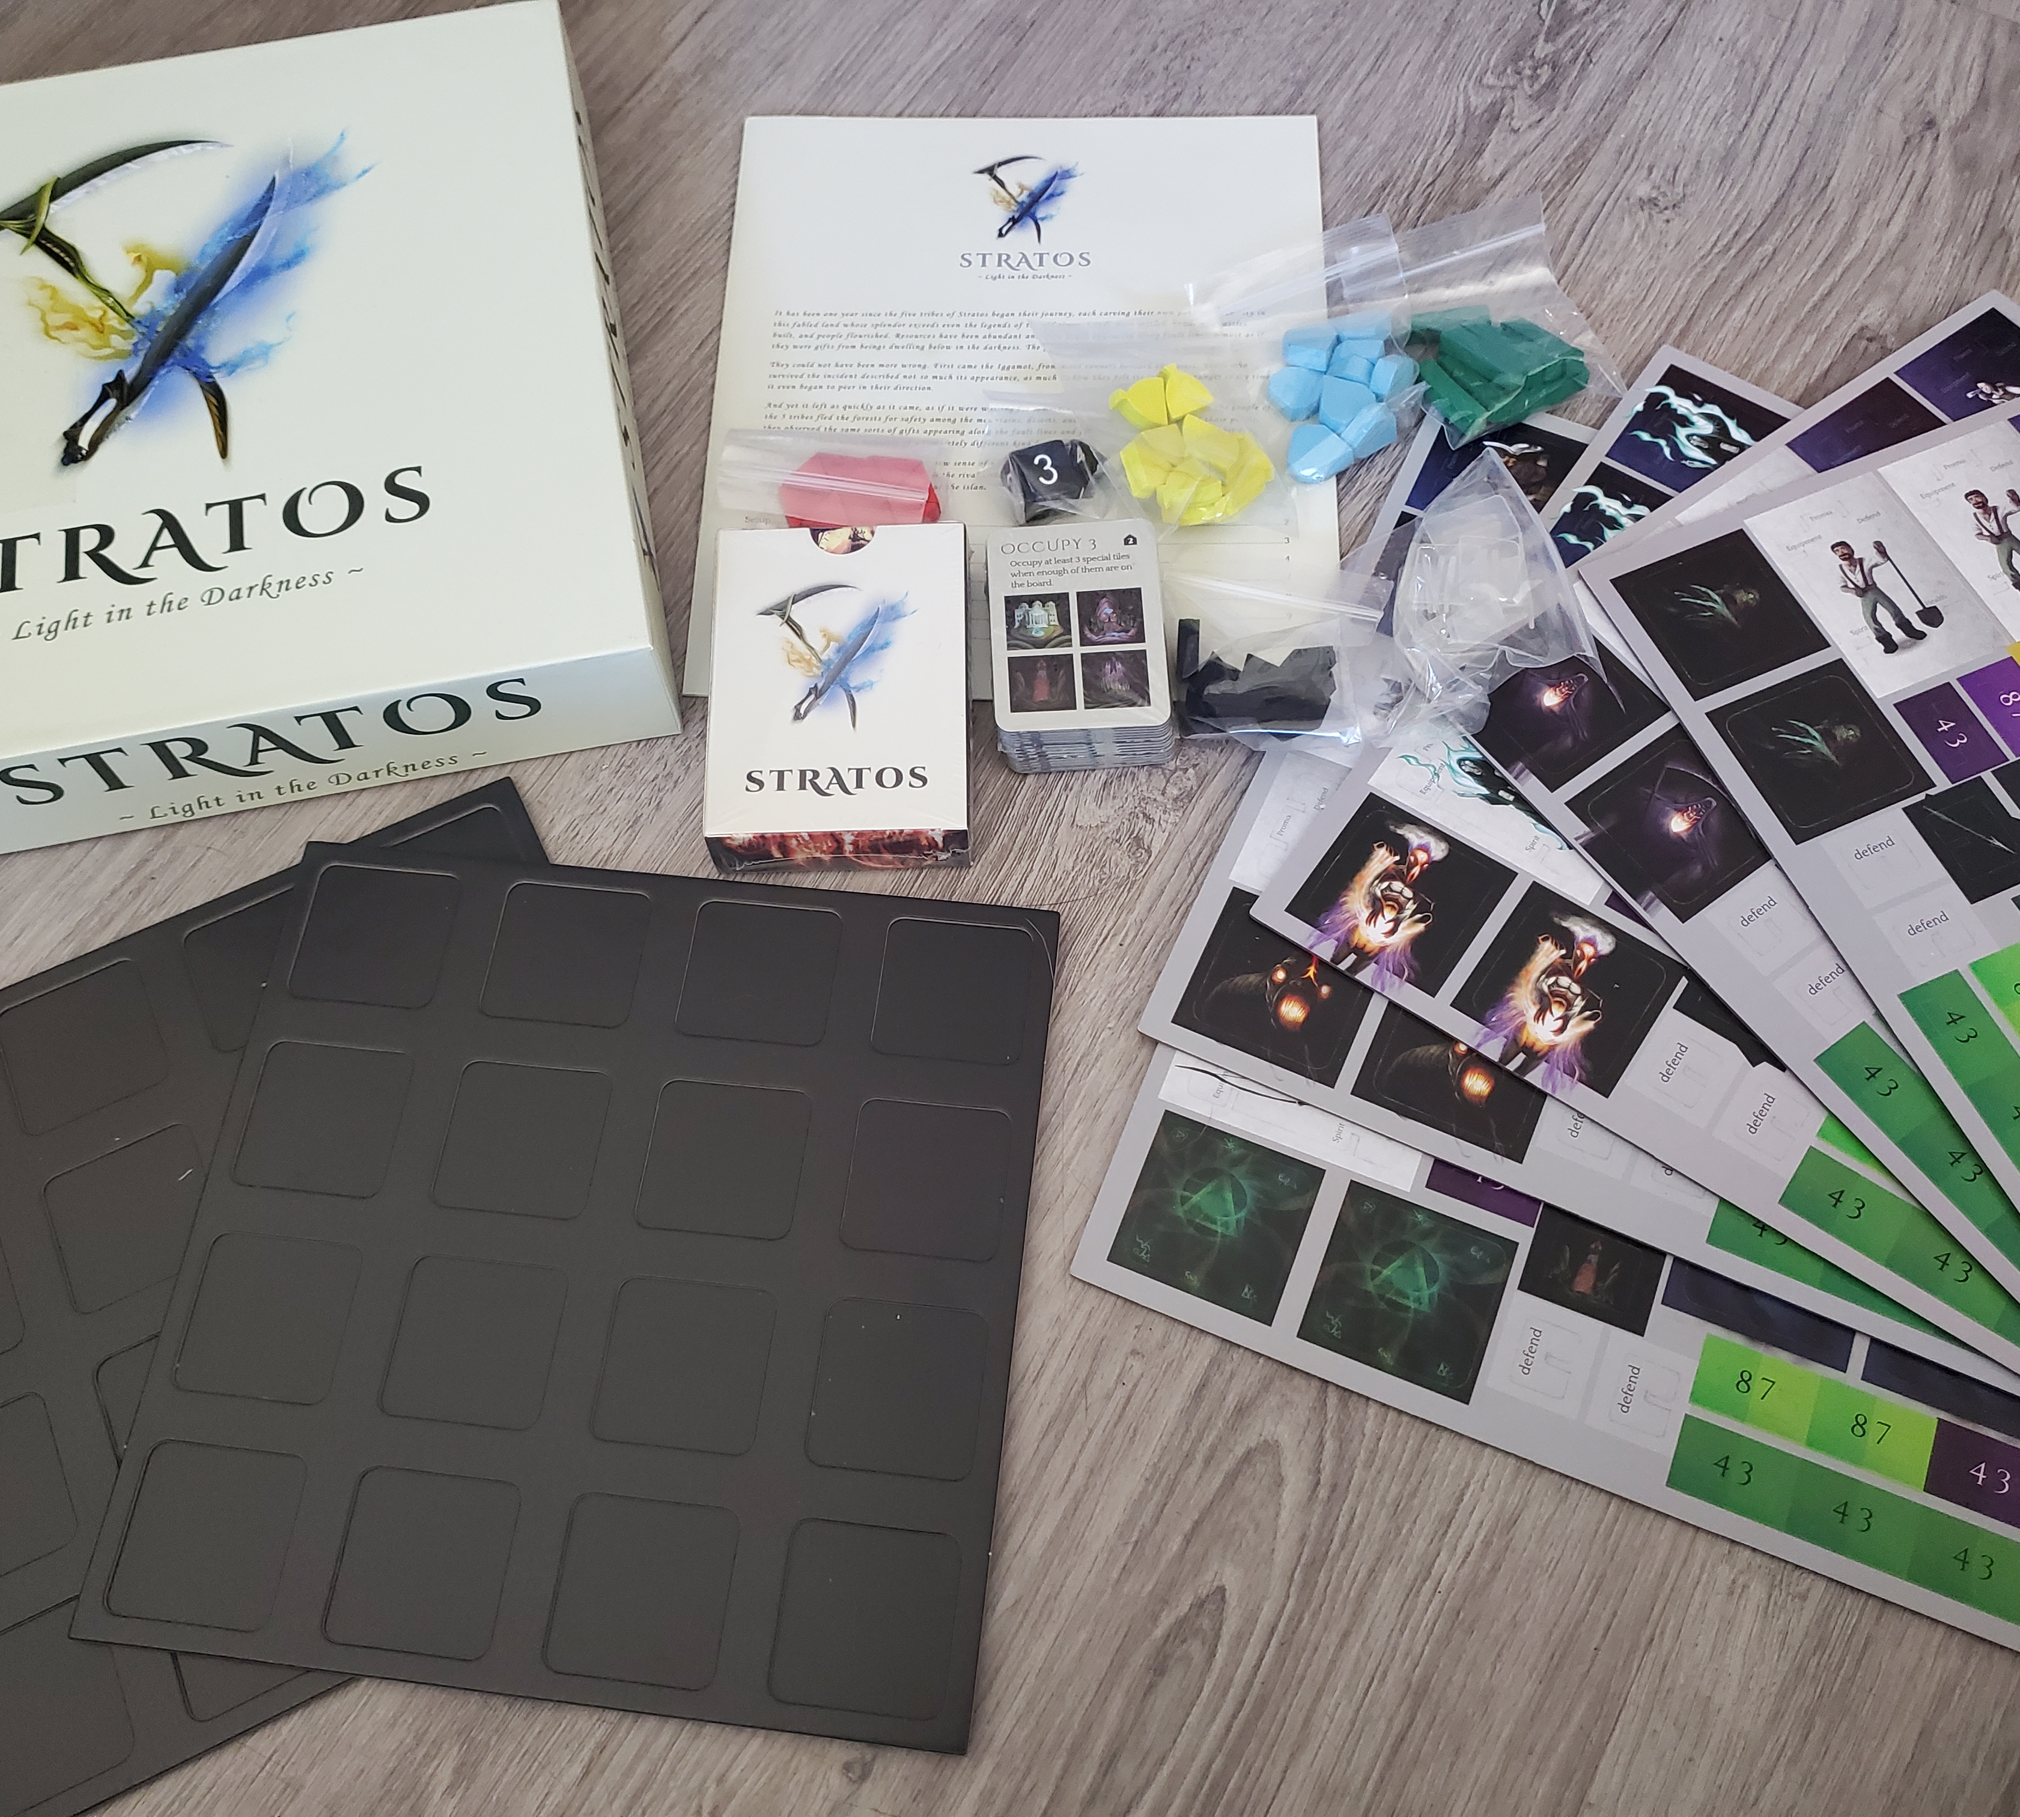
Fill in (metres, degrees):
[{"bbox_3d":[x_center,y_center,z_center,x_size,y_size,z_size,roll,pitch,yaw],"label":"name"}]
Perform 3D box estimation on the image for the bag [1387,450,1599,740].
[{"bbox_3d":[0.130,-0.089,0.487,0.053,0.028,0.092,1,66,2],"label":"bag"}]

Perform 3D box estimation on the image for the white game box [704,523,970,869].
[{"bbox_3d":[-0.044,-0.057,0.485,0.066,0.023,0.091,-2,66,1],"label":"white game box"}]

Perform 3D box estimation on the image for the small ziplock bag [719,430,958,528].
[{"bbox_3d":[-0.050,-0.119,0.514,0.069,0.018,0.043,2,66,3],"label":"small ziplock bag"}]

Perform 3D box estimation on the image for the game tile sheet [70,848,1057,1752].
[{"bbox_3d":[-0.097,0.082,0.435,0.200,0.003,0.196,5,67,4],"label":"game tile sheet"}]

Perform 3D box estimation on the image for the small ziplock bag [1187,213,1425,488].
[{"bbox_3d":[0.099,-0.167,0.533,0.064,0.015,0.080,-20,67,-7],"label":"small ziplock bag"}]

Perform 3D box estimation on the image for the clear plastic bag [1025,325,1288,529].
[{"bbox_3d":[0.043,-0.143,0.522,0.057,0.016,0.084,-11,66,-3],"label":"clear plastic bag"}]

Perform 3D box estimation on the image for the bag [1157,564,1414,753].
[{"bbox_3d":[0.075,-0.070,0.489,0.066,0.019,0.055,-1,66,1],"label":"bag"}]

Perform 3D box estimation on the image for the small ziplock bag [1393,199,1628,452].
[{"bbox_3d":[0.145,-0.176,0.536,0.059,0.017,0.081,-15,67,-5],"label":"small ziplock bag"}]

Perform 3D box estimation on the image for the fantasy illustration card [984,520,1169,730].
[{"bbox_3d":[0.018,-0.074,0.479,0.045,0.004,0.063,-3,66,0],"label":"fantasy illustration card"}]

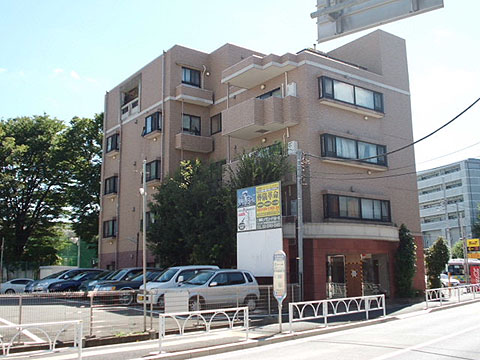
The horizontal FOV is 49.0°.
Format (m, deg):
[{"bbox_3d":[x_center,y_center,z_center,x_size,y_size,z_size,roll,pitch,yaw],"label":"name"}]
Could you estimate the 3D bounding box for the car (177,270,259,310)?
[{"bbox_3d":[-0.942,4.047,19.361,3.500,1.550,1.520,5,-11,-31],"label":"car"}]

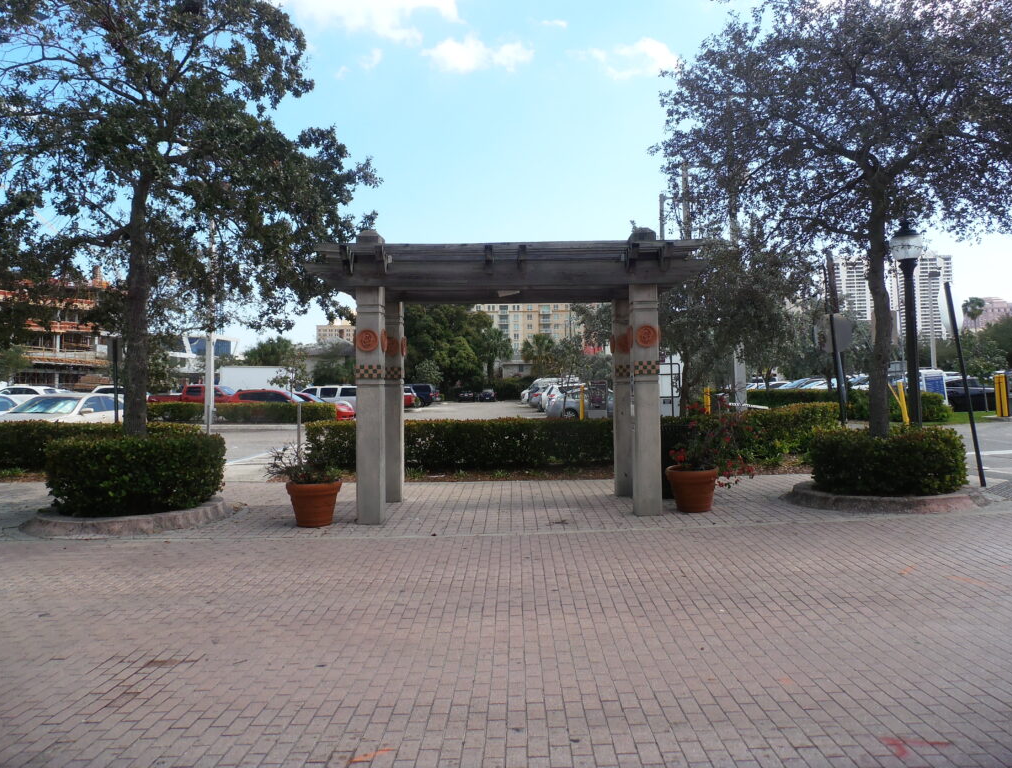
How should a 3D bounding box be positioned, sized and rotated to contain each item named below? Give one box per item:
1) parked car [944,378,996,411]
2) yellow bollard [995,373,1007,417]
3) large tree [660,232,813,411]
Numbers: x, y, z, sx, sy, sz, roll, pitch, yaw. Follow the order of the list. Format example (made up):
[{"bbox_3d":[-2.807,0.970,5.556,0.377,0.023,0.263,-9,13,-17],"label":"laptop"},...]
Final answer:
[{"bbox_3d":[21.900,0.500,34.000,4.800,1.520,1.850,-1,-1,0],"label":"parked car"},{"bbox_3d":[18.100,0.420,26.000,0.400,1.520,0.280,-1,-1,0],"label":"yellow bollard"},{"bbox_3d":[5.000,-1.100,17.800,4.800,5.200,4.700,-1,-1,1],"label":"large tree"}]

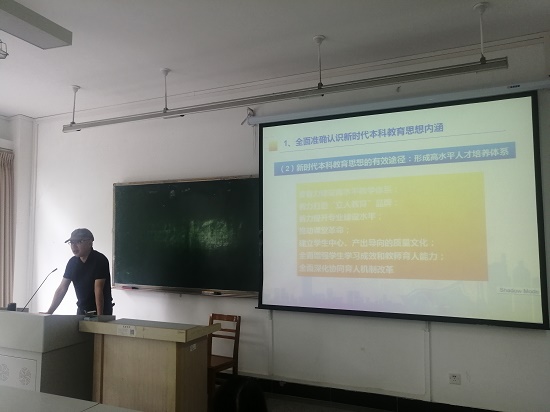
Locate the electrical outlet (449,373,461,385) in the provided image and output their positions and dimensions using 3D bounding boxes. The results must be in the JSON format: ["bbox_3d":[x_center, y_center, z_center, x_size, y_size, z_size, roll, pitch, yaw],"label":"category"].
[{"bbox_3d":[1.533,1.473,3.640,0.086,0.086,0.012,-2,-5,24],"label":"electrical outlet"}]

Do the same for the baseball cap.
[{"bbox_3d":[-1.753,0.270,3.850,0.180,0.130,0.260,-3,0,33],"label":"baseball cap"}]

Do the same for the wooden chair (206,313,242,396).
[{"bbox_3d":[-0.579,1.436,3.907,0.360,0.800,0.420,-2,-5,27],"label":"wooden chair"}]

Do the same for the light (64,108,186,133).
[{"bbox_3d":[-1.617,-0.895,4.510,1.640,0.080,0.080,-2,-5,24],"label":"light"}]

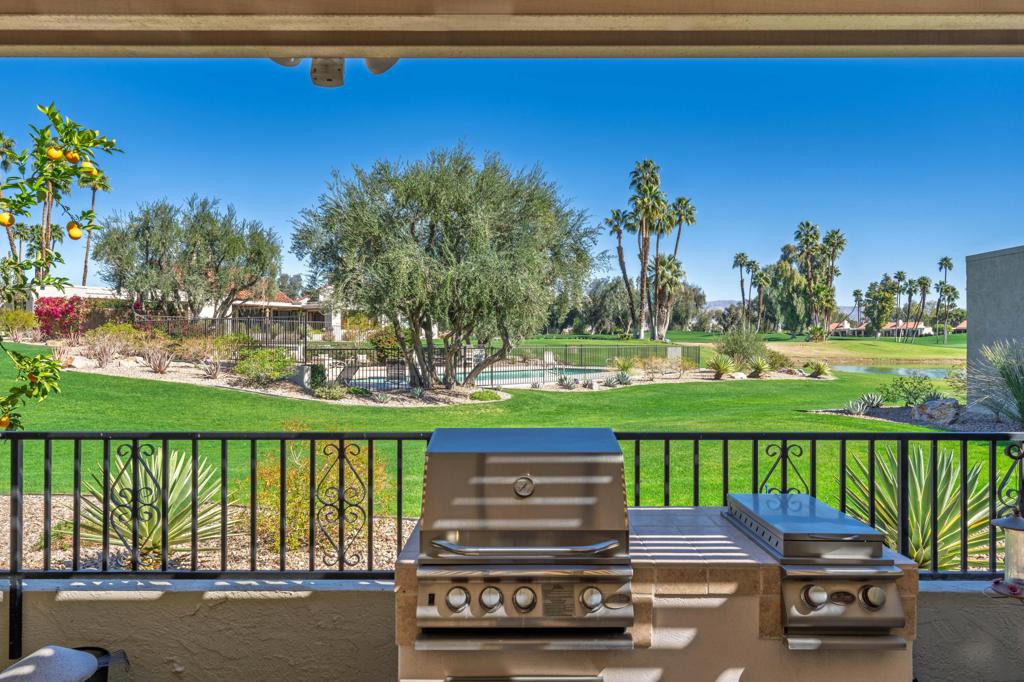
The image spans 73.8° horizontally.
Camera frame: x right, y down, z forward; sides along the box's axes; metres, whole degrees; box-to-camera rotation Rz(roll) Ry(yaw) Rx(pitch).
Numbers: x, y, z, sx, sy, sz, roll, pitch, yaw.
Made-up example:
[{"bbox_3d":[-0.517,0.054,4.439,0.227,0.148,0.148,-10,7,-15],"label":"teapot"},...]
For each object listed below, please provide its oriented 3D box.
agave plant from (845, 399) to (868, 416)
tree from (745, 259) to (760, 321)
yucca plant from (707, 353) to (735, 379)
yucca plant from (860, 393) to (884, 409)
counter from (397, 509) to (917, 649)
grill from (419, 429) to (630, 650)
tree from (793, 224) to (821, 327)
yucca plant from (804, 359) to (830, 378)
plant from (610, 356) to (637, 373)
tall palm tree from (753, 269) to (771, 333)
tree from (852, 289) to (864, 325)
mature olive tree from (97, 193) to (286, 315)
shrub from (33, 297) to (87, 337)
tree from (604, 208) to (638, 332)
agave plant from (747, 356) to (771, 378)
[{"bbox_3d":[7.428,1.422,14.700,0.517,0.377,0.495,0,0,0],"label":"agave plant"},{"bbox_3d":[50.045,-10.092,142.000,3.329,14.150,3.100,0,0,0],"label":"tree"},{"bbox_3d":[8.803,1.072,28.700,1.220,1.093,1.178,0,0,0],"label":"yucca plant"},{"bbox_3d":[9.403,1.552,17.800,0.626,0.417,0.600,0,0,0],"label":"yucca plant"},{"bbox_3d":[0.487,1.202,2.687,1.752,0.900,0.795,0,0,0],"label":"counter"},{"bbox_3d":[0.044,0.671,2.471,0.706,0.653,0.583,0,0,0],"label":"grill"},{"bbox_3d":[42.437,-9.407,98.000,3.734,15.797,3.600,0,0,0],"label":"tree"},{"bbox_3d":[13.496,1.200,30.000,1.055,0.857,1.055,0,0,0],"label":"yucca plant"},{"bbox_3d":[5.498,1.178,33.500,1.227,0.835,1.150,0,0,0],"label":"plant"},{"bbox_3d":[51.814,-8.220,142.000,3.746,13.318,3.746,0,0,0],"label":"tall palm tree"},{"bbox_3d":[111.547,-9.511,220.000,3.708,14.830,3.708,0,0,0],"label":"tree"},{"bbox_3d":[-15.930,-3.412,33.500,9.131,7.560,8.200,0,0,0],"label":"mature olive tree"},{"bbox_3d":[-25.804,-1.372,39.000,2.750,2.343,2.200,0,0,0],"label":"shrub"},{"bbox_3d":[11.714,-7.328,73.000,3.637,13.693,3.300,0,0,0],"label":"tree"},{"bbox_3d":[10.794,1.145,29.700,1.001,0.936,1.001,0,0,0],"label":"agave plant"}]

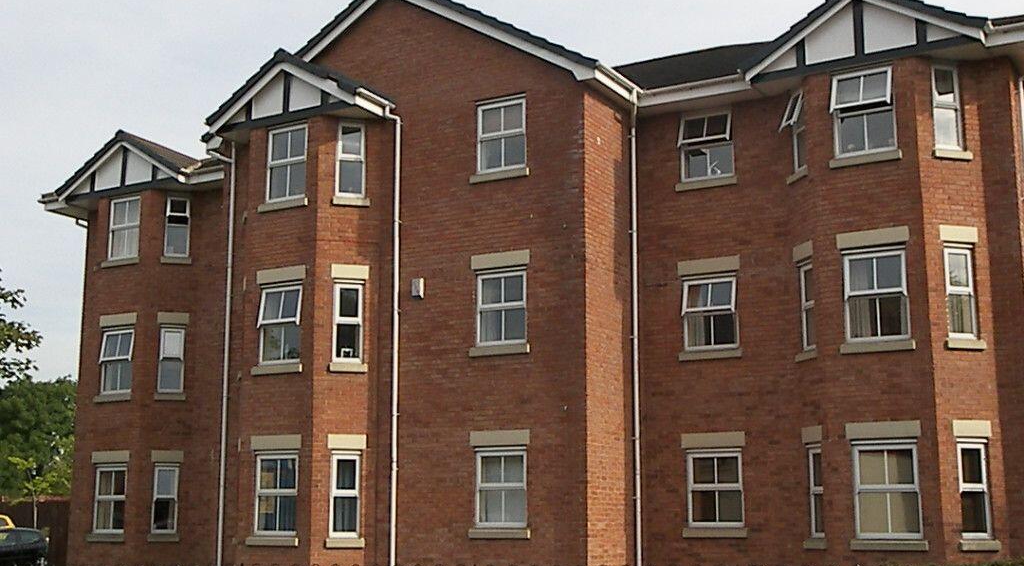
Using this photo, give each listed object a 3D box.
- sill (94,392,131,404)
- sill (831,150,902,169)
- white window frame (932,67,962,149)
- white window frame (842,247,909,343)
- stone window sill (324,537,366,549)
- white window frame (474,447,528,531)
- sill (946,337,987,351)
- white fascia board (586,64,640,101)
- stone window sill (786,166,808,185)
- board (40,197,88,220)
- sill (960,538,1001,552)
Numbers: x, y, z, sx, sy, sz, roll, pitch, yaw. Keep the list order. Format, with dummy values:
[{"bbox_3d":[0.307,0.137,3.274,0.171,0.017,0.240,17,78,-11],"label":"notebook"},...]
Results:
[{"bbox_3d":[-7.721,2.238,27.612,1.020,0.140,0.120,-6,-11,30],"label":"sill"},{"bbox_3d":[5.044,-1.741,20.193,1.055,0.130,0.150,-6,-12,34],"label":"sill"},{"bbox_3d":[6.131,-2.468,20.060,0.480,1.200,0.080,3,-10,-14],"label":"white window frame"},{"bbox_3d":[5.129,0.177,19.956,0.910,1.295,0.090,-6,-12,30],"label":"white window frame"},{"bbox_3d":[-2.576,4.020,21.970,0.608,0.130,0.150,2,-10,-13],"label":"stone window sill"},{"bbox_3d":[-0.145,3.037,21.012,0.895,1.172,0.080,-6,-12,30],"label":"white window frame"},{"bbox_3d":[6.194,0.832,19.405,0.610,0.140,0.120,3,-10,-14],"label":"sill"},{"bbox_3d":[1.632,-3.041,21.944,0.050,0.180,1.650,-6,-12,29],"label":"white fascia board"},{"bbox_3d":[4.255,-1.599,21.173,0.140,0.140,0.600,2,-10,-13],"label":"stone window sill"},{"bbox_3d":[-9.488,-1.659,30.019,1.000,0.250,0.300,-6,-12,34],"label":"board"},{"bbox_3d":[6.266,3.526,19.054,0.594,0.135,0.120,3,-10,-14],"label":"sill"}]

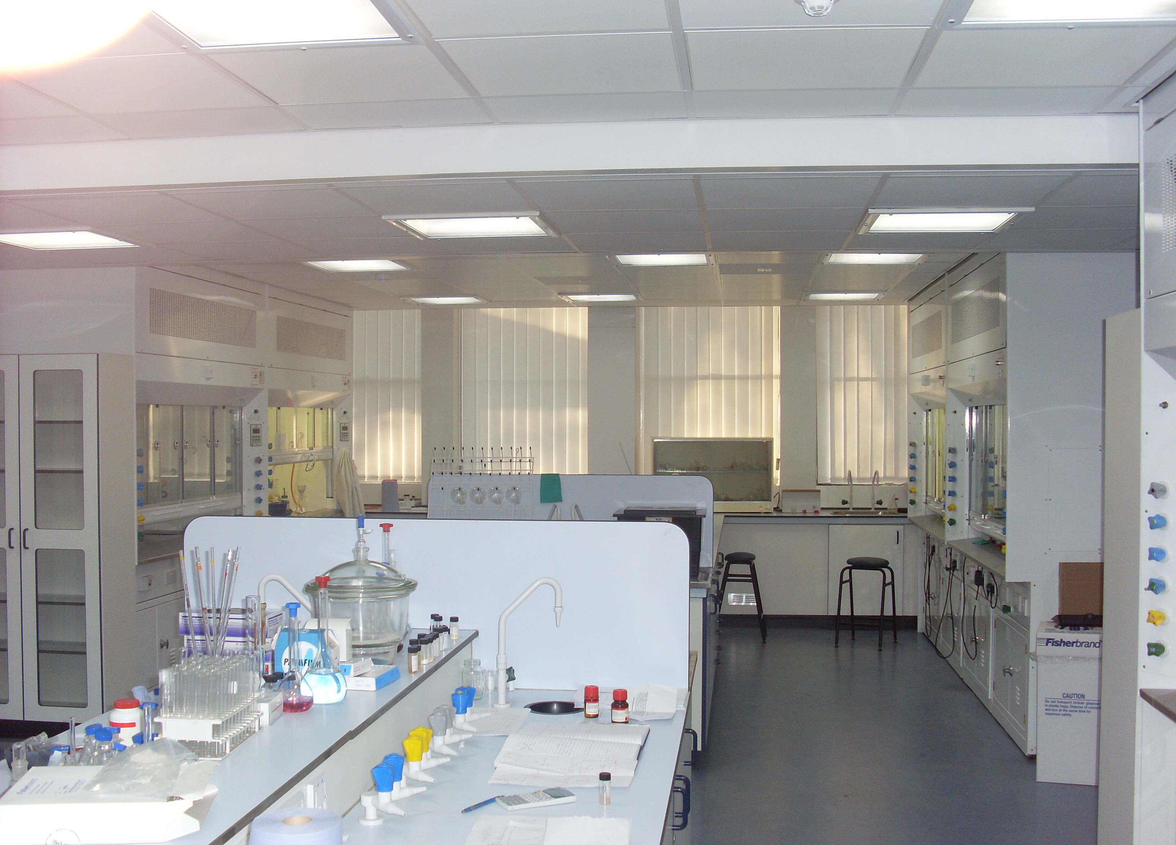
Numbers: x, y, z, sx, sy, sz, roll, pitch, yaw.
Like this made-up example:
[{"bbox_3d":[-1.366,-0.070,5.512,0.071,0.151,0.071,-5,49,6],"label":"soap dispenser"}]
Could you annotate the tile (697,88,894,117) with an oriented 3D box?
[{"bbox_3d":[0.589,-0.920,3.686,0.595,0.020,0.321,0,0,7],"label":"tile"}]

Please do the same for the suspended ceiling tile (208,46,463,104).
[{"bbox_3d":[-0.663,-0.940,3.501,0.600,0.025,0.600,0,0,7],"label":"suspended ceiling tile"}]

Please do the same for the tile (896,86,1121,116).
[{"bbox_3d":[1.165,-0.910,3.616,0.595,0.020,0.321,0,0,7],"label":"tile"}]

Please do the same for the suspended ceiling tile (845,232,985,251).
[{"bbox_3d":[1.442,-0.795,5.628,0.600,0.025,0.600,0,0,7],"label":"suspended ceiling tile"}]

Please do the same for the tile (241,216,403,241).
[{"bbox_3d":[-1.062,-0.799,5.330,0.600,0.025,0.600,0,0,7],"label":"tile"}]

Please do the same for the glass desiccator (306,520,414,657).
[{"bbox_3d":[-0.562,0.420,3.200,0.280,0.340,0.280,0,0,7],"label":"glass desiccator"}]

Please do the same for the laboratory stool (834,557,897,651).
[{"bbox_3d":[1.970,1.274,9.105,0.360,0.606,0.340,0,0,28],"label":"laboratory stool"}]

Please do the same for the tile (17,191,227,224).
[{"bbox_3d":[-1.718,-0.786,4.794,0.600,0.025,0.600,0,0,7],"label":"tile"}]

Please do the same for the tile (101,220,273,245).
[{"bbox_3d":[-1.607,-0.781,5.250,0.595,0.020,0.595,0,0,7],"label":"tile"}]

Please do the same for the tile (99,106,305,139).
[{"bbox_3d":[-1.168,-0.913,3.896,0.595,0.020,0.321,0,0,7],"label":"tile"}]

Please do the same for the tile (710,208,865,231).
[{"bbox_3d":[0.790,-0.827,5.226,0.600,0.020,0.602,0,0,7],"label":"tile"}]

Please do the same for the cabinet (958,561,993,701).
[{"bbox_3d":[2.604,1.217,7.660,0.550,0.700,0.940,0,0,7],"label":"cabinet"}]

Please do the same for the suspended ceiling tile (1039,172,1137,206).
[{"bbox_3d":[1.938,-0.810,4.502,0.600,0.020,0.602,0,0,7],"label":"suspended ceiling tile"}]

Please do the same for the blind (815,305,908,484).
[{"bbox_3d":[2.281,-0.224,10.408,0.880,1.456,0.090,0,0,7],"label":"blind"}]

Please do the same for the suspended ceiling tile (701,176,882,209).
[{"bbox_3d":[0.719,-0.826,4.629,0.600,0.020,0.602,0,0,7],"label":"suspended ceiling tile"}]

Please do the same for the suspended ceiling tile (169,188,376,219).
[{"bbox_3d":[-1.154,-0.827,4.854,0.600,0.020,0.602,0,0,7],"label":"suspended ceiling tile"}]

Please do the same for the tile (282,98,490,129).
[{"bbox_3d":[-0.625,-0.979,4.059,0.600,0.020,0.330,0,0,7],"label":"tile"}]

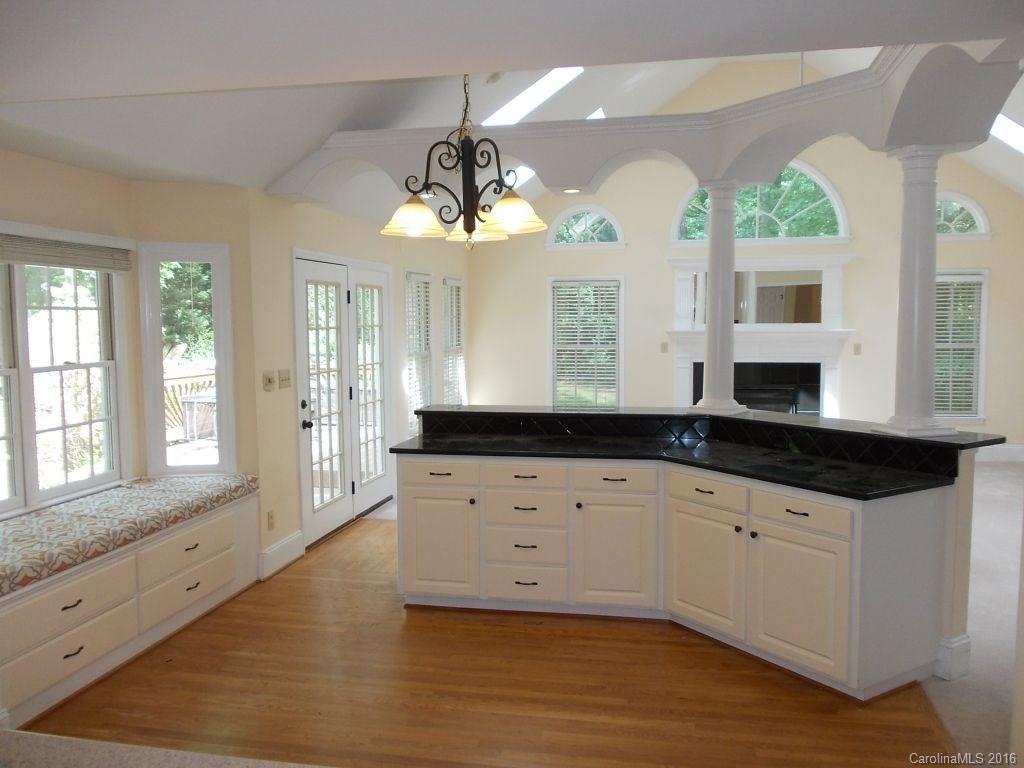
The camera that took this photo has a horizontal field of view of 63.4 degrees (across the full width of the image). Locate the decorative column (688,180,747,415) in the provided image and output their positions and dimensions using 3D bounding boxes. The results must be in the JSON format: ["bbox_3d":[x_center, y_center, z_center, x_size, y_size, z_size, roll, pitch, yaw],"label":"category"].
[{"bbox_3d":[1.191,-0.495,4.771,0.275,1.325,0.275,3,6,35],"label":"decorative column"}]

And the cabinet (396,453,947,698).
[{"bbox_3d":[0.683,0.834,4.429,2.810,0.876,1.165,2,6,26],"label":"cabinet"}]

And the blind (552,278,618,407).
[{"bbox_3d":[0.863,-0.453,9.623,0.790,1.480,0.060,1,5,12],"label":"blind"}]

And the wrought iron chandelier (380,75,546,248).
[{"bbox_3d":[-0.168,-0.784,2.919,0.580,0.620,0.580,0,4,10],"label":"wrought iron chandelier"}]

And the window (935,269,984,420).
[{"bbox_3d":[4.547,-0.414,8.825,0.790,1.480,0.060,1,5,12],"label":"window"}]

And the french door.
[{"bbox_3d":[-1.365,0.060,6.869,0.140,2.153,2.068,0,4,10],"label":"french door"}]

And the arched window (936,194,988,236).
[{"bbox_3d":[4.529,-1.773,8.698,0.890,0.460,0.080,1,5,12],"label":"arched window"}]

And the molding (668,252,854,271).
[{"bbox_3d":[2.942,-1.451,9.862,2.122,0.194,0.180,0,4,10],"label":"molding"}]

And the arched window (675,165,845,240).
[{"bbox_3d":[2.947,-2.208,9.905,1.970,1.025,0.120,0,4,10],"label":"arched window"}]

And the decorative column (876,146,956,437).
[{"bbox_3d":[1.928,-0.430,3.929,0.275,1.330,0.275,-1,5,-10],"label":"decorative column"}]

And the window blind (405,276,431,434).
[{"bbox_3d":[-0.907,-0.311,8.152,0.080,1.550,0.790,1,5,12],"label":"window blind"}]

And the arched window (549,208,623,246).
[{"bbox_3d":[0.914,-1.953,10.296,0.938,0.522,0.120,0,4,10],"label":"arched window"}]

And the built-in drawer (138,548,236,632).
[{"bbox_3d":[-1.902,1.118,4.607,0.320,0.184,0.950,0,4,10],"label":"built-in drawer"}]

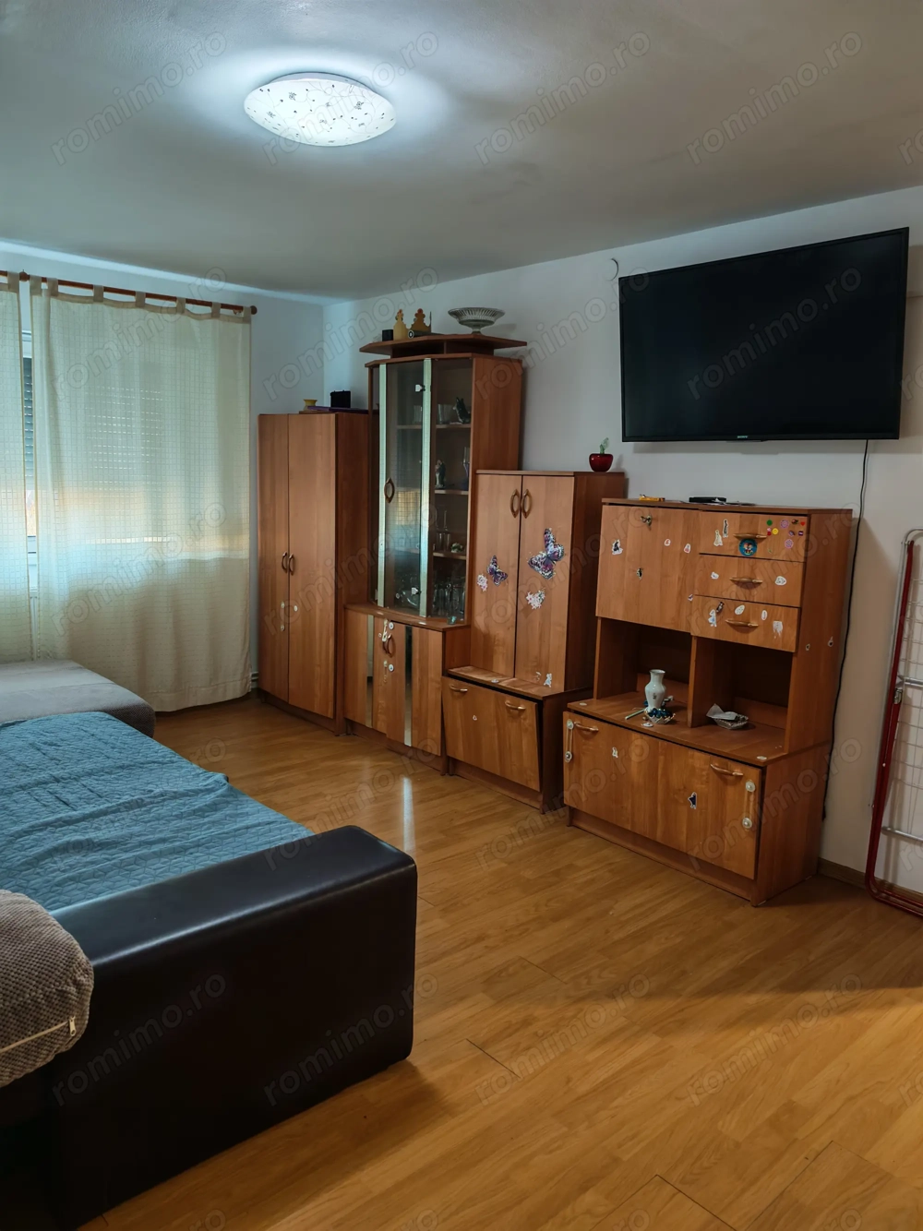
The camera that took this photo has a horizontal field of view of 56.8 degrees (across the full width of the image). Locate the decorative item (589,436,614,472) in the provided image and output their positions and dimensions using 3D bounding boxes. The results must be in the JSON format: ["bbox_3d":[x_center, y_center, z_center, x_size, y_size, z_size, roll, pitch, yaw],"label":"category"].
[{"bbox_3d":[0.622,-0.713,3.783,0.103,0.145,0.105,2,10,0],"label":"decorative item"}]

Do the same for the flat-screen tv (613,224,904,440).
[{"bbox_3d":[1.086,-1.000,3.222,0.070,0.662,1.130,-19,21,-40],"label":"flat-screen tv"}]

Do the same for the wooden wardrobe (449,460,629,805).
[{"bbox_3d":[0.325,0.071,3.955,0.515,1.459,0.618,-8,14,-43],"label":"wooden wardrobe"}]

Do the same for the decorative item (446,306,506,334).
[{"bbox_3d":[0.073,-1.415,4.165,0.280,0.122,0.280,2,10,0],"label":"decorative item"}]

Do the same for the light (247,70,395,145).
[{"bbox_3d":[-0.379,-1.353,2.323,0.408,0.082,0.408,2,10,0],"label":"light"}]

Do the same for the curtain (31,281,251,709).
[{"bbox_3d":[-1.661,-0.565,4.630,1.165,2.255,0.160,-8,14,-43],"label":"curtain"}]

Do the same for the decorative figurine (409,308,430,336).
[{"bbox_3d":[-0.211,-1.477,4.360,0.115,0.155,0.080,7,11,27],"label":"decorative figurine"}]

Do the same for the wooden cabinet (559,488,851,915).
[{"bbox_3d":[0.916,0.253,3.313,0.515,1.364,0.856,-8,14,-43],"label":"wooden cabinet"}]

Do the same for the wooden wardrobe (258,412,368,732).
[{"bbox_3d":[-0.724,-0.275,4.979,0.558,1.715,0.773,-8,14,-43],"label":"wooden wardrobe"}]

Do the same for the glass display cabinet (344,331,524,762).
[{"bbox_3d":[-0.160,-0.329,4.385,0.555,2.065,0.810,-8,14,-43],"label":"glass display cabinet"}]

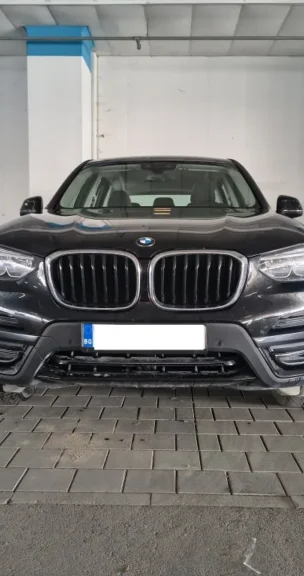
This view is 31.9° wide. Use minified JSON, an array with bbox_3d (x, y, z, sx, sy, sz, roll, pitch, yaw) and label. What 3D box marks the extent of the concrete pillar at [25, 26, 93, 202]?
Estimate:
[{"bbox_3d":[-1.386,-1.791,8.204,0.800,3.920,0.800,0,5,2],"label":"concrete pillar"}]

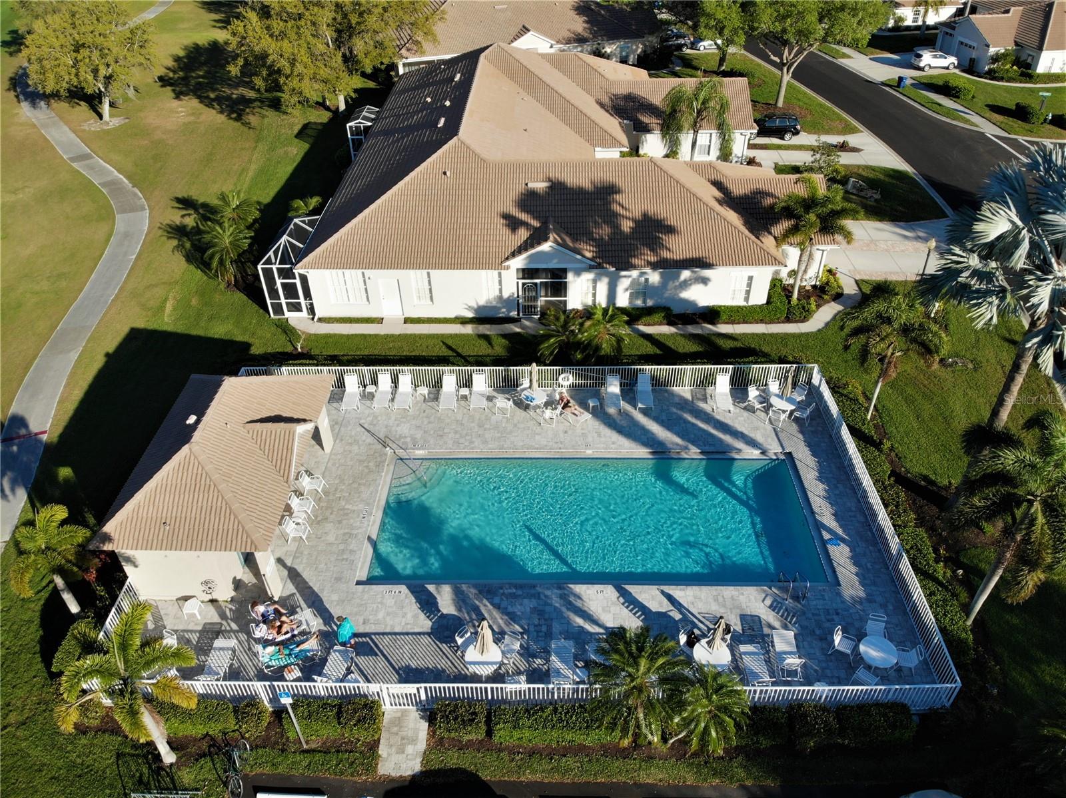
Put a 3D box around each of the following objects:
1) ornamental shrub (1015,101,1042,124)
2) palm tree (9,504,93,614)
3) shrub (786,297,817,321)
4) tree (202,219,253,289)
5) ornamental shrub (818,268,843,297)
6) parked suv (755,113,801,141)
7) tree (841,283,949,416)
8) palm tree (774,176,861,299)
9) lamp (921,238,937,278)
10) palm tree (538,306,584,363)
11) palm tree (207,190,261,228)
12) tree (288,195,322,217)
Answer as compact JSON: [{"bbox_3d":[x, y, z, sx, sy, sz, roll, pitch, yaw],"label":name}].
[{"bbox_3d":[40.132,-23.154,59.790,1.700,1.300,2.000,-5,39,-5],"label":"ornamental shrub"},{"bbox_3d":[-14.493,5.391,22.615,2.500,4.000,2.500,0,39,1],"label":"palm tree"},{"bbox_3d":[13.507,-4.524,37.157,1.400,0.850,1.000,0,39,1],"label":"shrub"},{"bbox_3d":[-15.974,-7.427,38.920,2.900,3.700,2.900,0,39,2],"label":"tree"},{"bbox_3d":[15.717,-6.170,38.950,1.200,1.100,1.100,0,39,1],"label":"ornamental shrub"},{"bbox_3d":[18.216,-20.960,56.797,4.560,1.680,1.800,2,39,4],"label":"parked suv"},{"bbox_3d":[13.753,-1.381,29.001,3.800,5.700,3.800,0,39,2],"label":"tree"},{"bbox_3d":[13.704,-7.752,36.599,4.000,5.900,4.000,0,39,1],"label":"palm tree"},{"bbox_3d":[20.835,-7.365,39.121,0.430,2.600,0.430,0,39,1],"label":"lamp"},{"bbox_3d":[1.332,-2.357,32.405,2.300,3.400,2.400,0,39,2],"label":"palm tree"},{"bbox_3d":[-16.485,-9.592,41.412,2.900,3.800,2.900,0,39,1],"label":"palm tree"},{"bbox_3d":[-12.580,-9.744,41.892,2.200,3.800,2.200,0,39,1],"label":"tree"}]

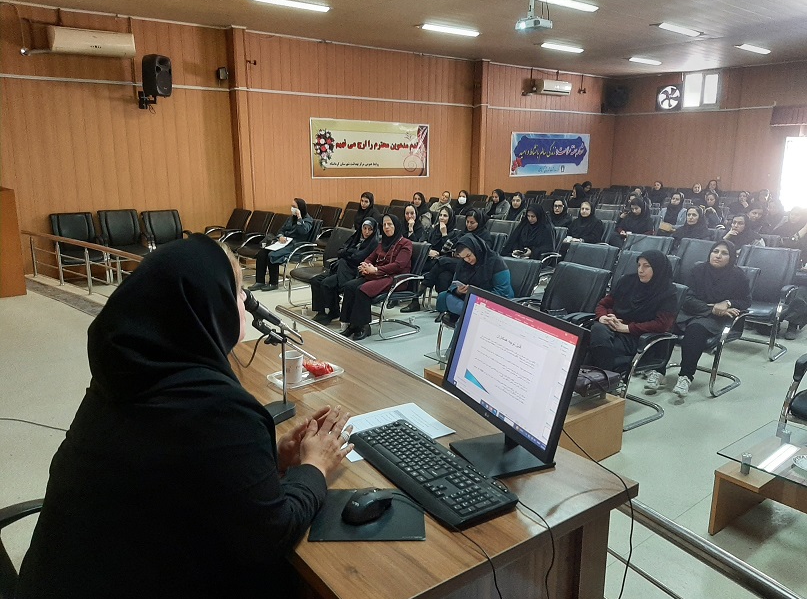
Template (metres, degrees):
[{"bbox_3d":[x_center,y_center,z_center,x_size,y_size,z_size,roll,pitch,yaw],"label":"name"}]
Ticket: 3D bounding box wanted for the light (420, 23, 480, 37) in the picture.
[{"bbox_3d":[0.830,-4.649,10.428,1.220,0.090,0.270,-10,17,-37],"label":"light"}]

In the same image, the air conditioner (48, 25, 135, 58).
[{"bbox_3d":[-4.409,-3.641,8.608,1.040,0.330,0.250,-9,17,-33],"label":"air conditioner"}]

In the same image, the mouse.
[{"bbox_3d":[-0.069,0.398,1.158,0.110,0.038,0.062,-10,17,-35],"label":"mouse"}]

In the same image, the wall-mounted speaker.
[{"bbox_3d":[-3.694,-3.364,9.100,0.360,0.610,0.380,7,15,25],"label":"wall-mounted speaker"}]

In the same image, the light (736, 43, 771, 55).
[{"bbox_3d":[6.953,-4.949,11.919,1.170,0.090,0.260,-10,17,-37],"label":"light"}]

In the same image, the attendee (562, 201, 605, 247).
[{"bbox_3d":[2.325,-0.693,8.303,0.520,1.260,0.760,12,18,41],"label":"attendee"}]

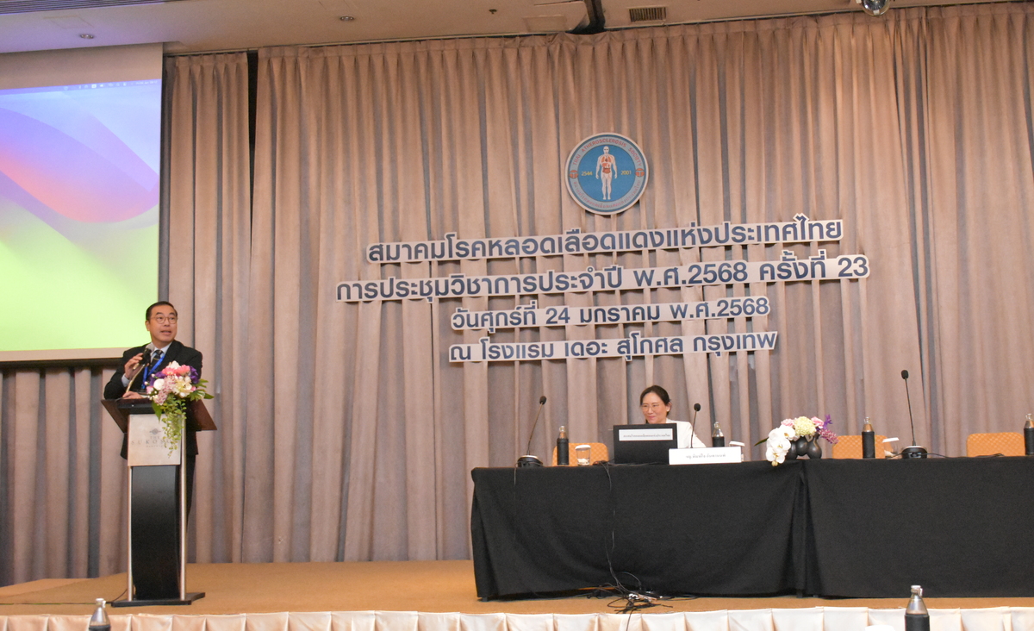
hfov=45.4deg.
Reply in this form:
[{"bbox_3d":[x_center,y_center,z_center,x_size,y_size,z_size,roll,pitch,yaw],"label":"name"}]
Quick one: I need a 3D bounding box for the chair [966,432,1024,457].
[{"bbox_3d":[3.173,1.192,7.952,0.450,0.900,0.560,-2,-7,7],"label":"chair"}]

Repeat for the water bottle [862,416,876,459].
[{"bbox_3d":[1.982,0.696,6.981,0.071,0.231,0.071,-2,-6,6],"label":"water bottle"}]

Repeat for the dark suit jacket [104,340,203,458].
[{"bbox_3d":[-2.250,0.517,7.710,0.620,0.730,0.420,0,-7,-13],"label":"dark suit jacket"}]

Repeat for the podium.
[{"bbox_3d":[-2.094,1.088,7.303,0.585,1.182,0.470,-1,-6,-2],"label":"podium"}]

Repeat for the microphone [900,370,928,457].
[{"bbox_3d":[2.207,0.551,6.904,0.142,0.493,0.160,-2,-6,6],"label":"microphone"}]

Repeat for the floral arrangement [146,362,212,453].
[{"bbox_3d":[-1.949,0.534,7.115,0.368,0.518,0.310,-1,-6,-2],"label":"floral arrangement"}]

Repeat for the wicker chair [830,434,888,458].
[{"bbox_3d":[2.148,1.165,7.477,0.440,0.872,0.550,-2,-6,6],"label":"wicker chair"}]

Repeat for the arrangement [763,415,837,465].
[{"bbox_3d":[1.554,0.685,6.793,0.420,0.285,0.280,-2,-7,7],"label":"arrangement"}]

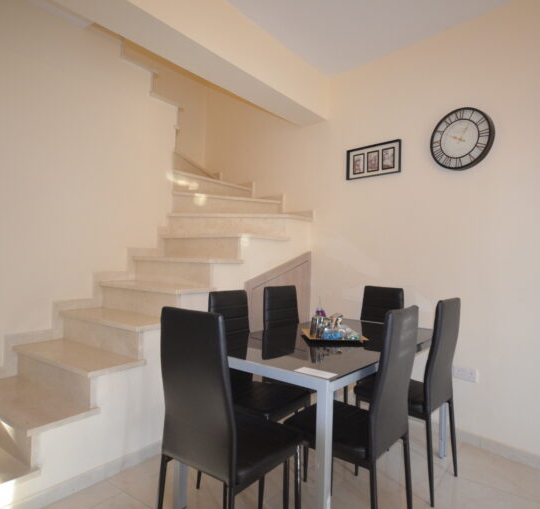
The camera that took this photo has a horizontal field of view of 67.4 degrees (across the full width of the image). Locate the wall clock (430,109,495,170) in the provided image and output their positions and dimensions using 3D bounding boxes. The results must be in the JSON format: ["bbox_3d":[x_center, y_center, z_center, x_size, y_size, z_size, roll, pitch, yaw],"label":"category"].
[{"bbox_3d":[1.253,-0.749,2.647,0.060,0.393,0.393,2,-1,-40],"label":"wall clock"}]

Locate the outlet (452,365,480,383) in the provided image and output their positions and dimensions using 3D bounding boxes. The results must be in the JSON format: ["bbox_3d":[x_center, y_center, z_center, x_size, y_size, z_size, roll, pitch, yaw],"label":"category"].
[{"bbox_3d":[1.265,0.769,2.610,0.018,0.086,0.146,2,-1,-40],"label":"outlet"}]

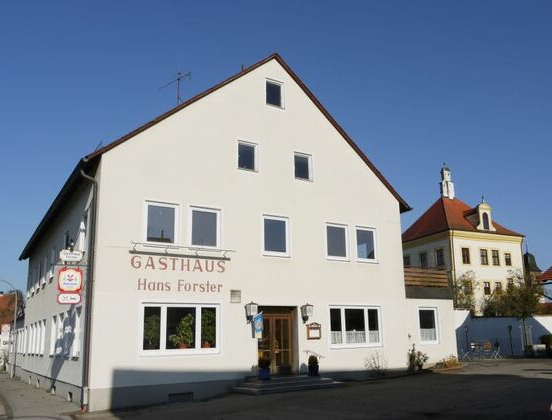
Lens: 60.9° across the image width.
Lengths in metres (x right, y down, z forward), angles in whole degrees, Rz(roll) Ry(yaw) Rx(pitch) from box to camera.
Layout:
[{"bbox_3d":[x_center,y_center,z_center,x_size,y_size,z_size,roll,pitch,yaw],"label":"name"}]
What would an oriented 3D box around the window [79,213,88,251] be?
[{"bbox_3d":[-6.165,0.726,15.047,0.140,1.350,1.150,8,-18,-32],"label":"window"}]

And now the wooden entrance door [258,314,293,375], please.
[{"bbox_3d":[-0.061,4.645,16.221,1.530,2.053,0.100,8,-18,-32],"label":"wooden entrance door"}]

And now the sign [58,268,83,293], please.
[{"bbox_3d":[-6.203,2.133,14.176,0.669,0.730,0.100,8,-18,-32],"label":"sign"}]

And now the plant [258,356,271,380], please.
[{"bbox_3d":[-0.350,4.923,14.583,0.376,0.686,0.376,-2,-15,0],"label":"plant"}]

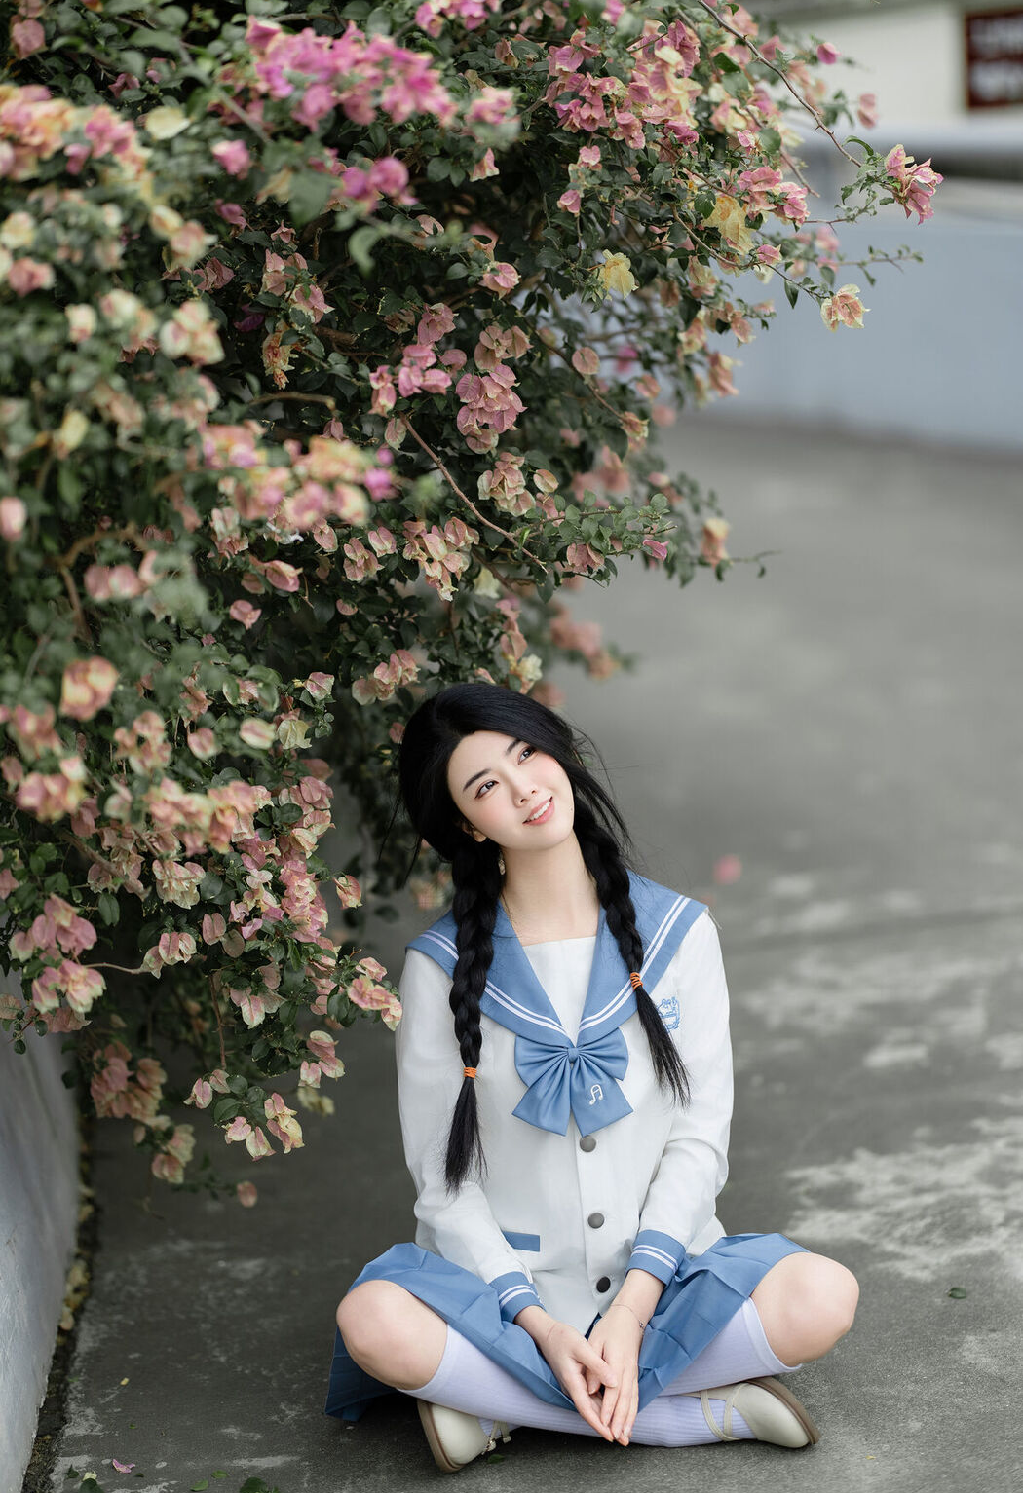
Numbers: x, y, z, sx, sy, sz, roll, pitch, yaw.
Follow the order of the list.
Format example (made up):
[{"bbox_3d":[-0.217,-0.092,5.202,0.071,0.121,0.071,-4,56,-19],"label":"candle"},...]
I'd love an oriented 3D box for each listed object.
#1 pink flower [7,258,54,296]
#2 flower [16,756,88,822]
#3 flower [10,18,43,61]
[{"bbox_3d":[-0.449,-0.438,3.380,0.044,0.036,0.040,-2,10,-10],"label":"pink flower"},{"bbox_3d":[-0.423,0.039,3.330,0.067,0.061,0.060,-2,10,-10],"label":"flower"},{"bbox_3d":[-0.501,-0.733,3.750,0.031,0.043,0.032,-1,8,-10],"label":"flower"}]

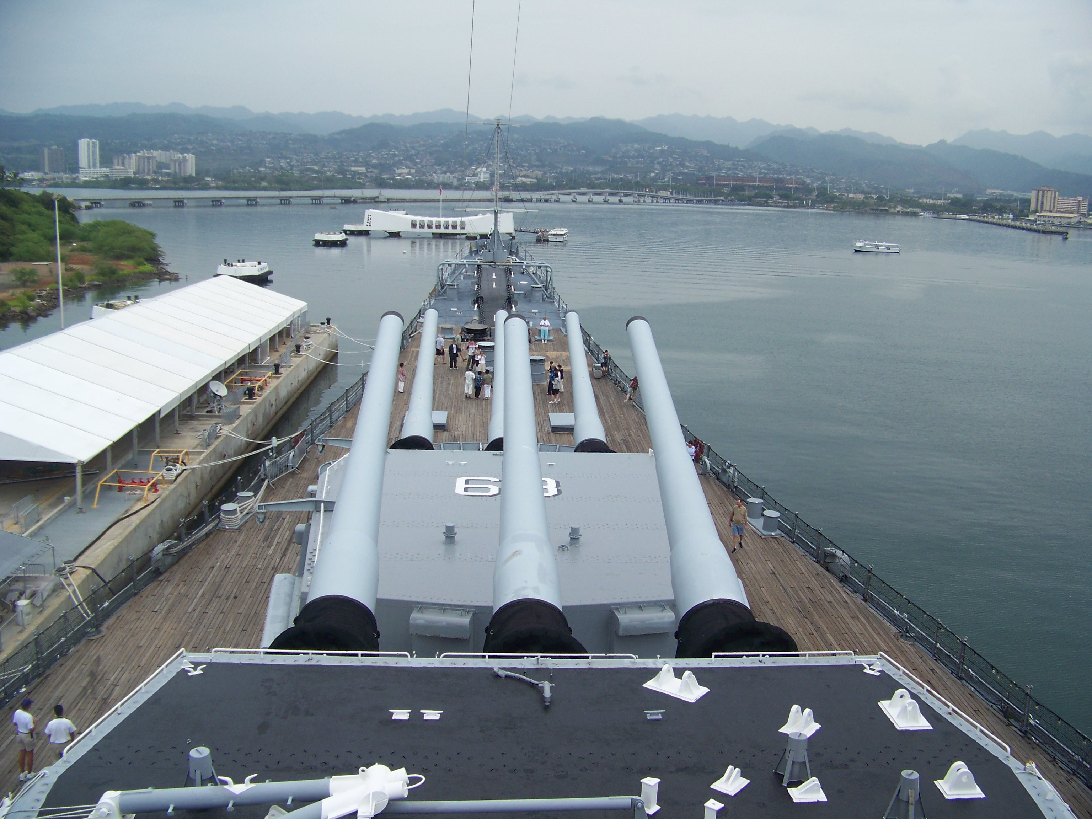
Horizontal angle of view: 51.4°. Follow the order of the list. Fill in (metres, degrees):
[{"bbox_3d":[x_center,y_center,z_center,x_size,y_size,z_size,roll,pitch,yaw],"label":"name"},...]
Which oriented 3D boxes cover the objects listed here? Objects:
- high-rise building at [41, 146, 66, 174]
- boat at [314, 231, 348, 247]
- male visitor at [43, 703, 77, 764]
[{"bbox_3d":[-1171.343,-591.751,2697.737,48.000,65.584,26.000,2,11,2],"label":"high-rise building"},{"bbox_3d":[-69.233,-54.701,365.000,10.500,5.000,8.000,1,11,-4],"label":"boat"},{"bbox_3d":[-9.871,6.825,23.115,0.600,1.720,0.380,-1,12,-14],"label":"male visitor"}]

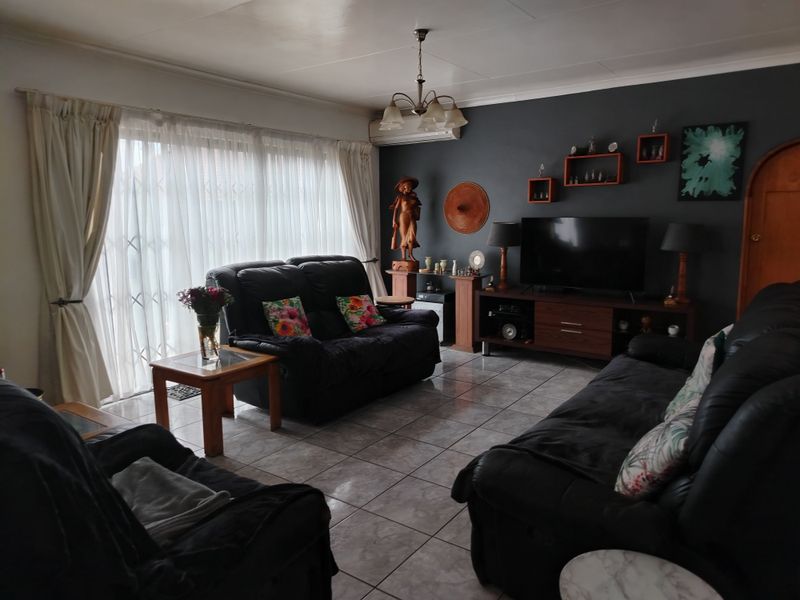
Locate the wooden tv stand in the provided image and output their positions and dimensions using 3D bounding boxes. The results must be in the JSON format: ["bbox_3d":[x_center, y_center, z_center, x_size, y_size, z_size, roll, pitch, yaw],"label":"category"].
[{"bbox_3d":[1.630,0.276,4.991,1.849,0.639,0.454,6,11,35],"label":"wooden tv stand"}]

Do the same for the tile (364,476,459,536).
[{"bbox_3d":[0.095,0.995,2.701,0.400,0.010,0.400,6,11,35],"label":"tile"}]

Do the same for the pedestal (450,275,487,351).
[{"bbox_3d":[0.700,0.127,5.626,0.278,0.734,0.266,6,11,35],"label":"pedestal"}]

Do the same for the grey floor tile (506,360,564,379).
[{"bbox_3d":[1.163,0.629,4.870,0.400,0.010,0.400,6,11,35],"label":"grey floor tile"}]

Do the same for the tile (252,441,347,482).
[{"bbox_3d":[-0.569,0.932,3.191,0.403,0.010,0.403,6,11,35],"label":"tile"}]

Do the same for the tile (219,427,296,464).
[{"bbox_3d":[-0.889,0.891,3.391,0.400,0.010,0.400,6,11,35],"label":"tile"}]

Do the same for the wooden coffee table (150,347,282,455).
[{"bbox_3d":[-1.152,0.621,3.527,0.551,0.484,0.559,6,11,35],"label":"wooden coffee table"}]

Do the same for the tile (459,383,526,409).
[{"bbox_3d":[0.695,0.734,4.211,0.399,0.010,0.399,6,11,35],"label":"tile"}]

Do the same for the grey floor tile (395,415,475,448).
[{"bbox_3d":[0.236,0.856,3.613,0.403,0.010,0.403,6,11,35],"label":"grey floor tile"}]

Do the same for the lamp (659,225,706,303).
[{"bbox_3d":[2.358,-0.296,4.566,0.339,0.641,0.339,6,11,35],"label":"lamp"}]

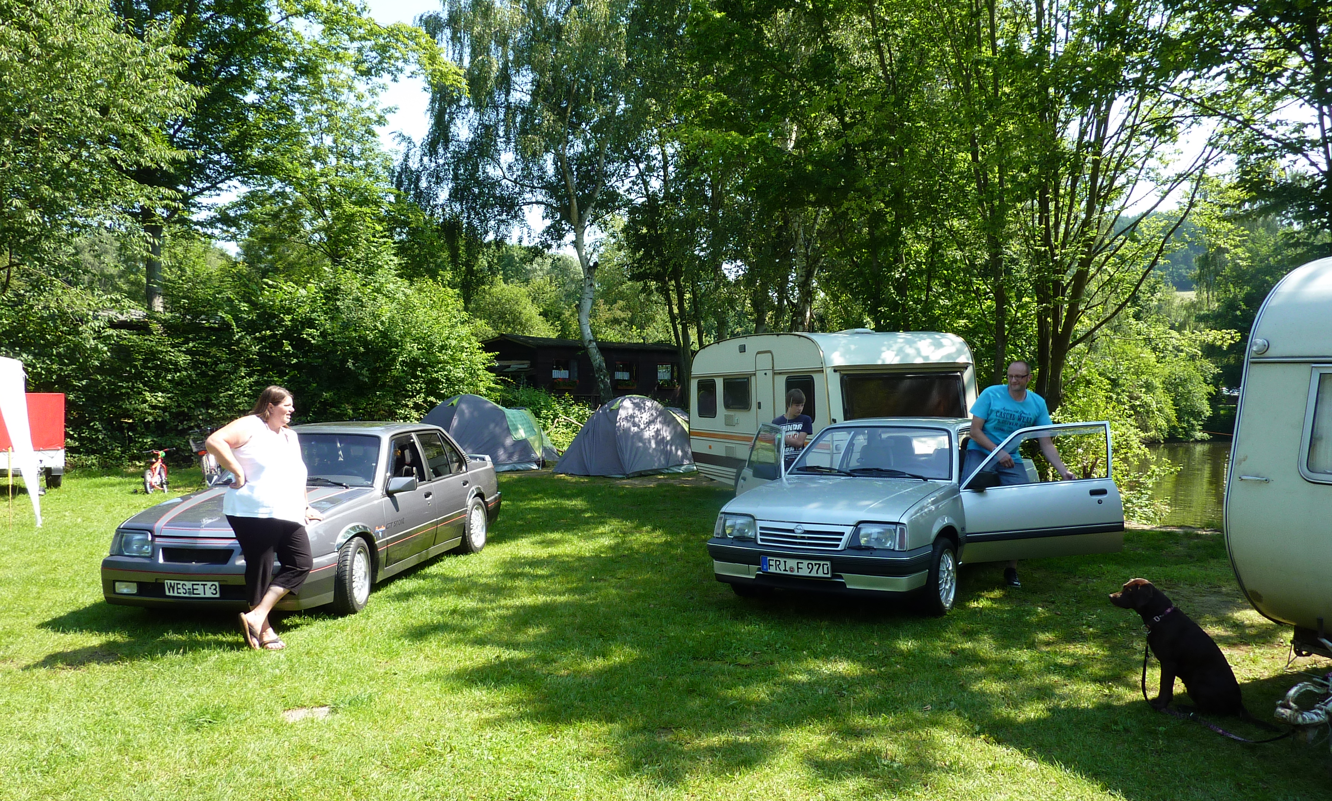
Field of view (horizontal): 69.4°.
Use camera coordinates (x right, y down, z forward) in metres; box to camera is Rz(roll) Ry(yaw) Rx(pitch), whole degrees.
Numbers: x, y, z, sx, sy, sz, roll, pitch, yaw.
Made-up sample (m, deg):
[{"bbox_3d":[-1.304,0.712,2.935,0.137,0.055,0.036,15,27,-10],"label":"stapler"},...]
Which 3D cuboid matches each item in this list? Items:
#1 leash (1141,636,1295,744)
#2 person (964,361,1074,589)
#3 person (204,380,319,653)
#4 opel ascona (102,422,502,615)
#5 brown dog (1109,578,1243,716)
[{"bbox_3d":[2.670,1.390,4.680,0.200,0.360,0.700,-1,1,-30],"label":"leash"},{"bbox_3d":[2.870,0.590,7.850,0.820,1.840,0.580,-1,1,7],"label":"person"},{"bbox_3d":[-2.680,0.765,6.420,0.720,1.700,0.580,-2,1,-37],"label":"person"},{"bbox_3d":[-2.903,0.903,8.667,1.690,1.380,4.370,-1,1,9],"label":"opel ascona"},{"bbox_3d":[2.610,1.235,4.860,0.640,0.670,0.280,-1,1,26],"label":"brown dog"}]

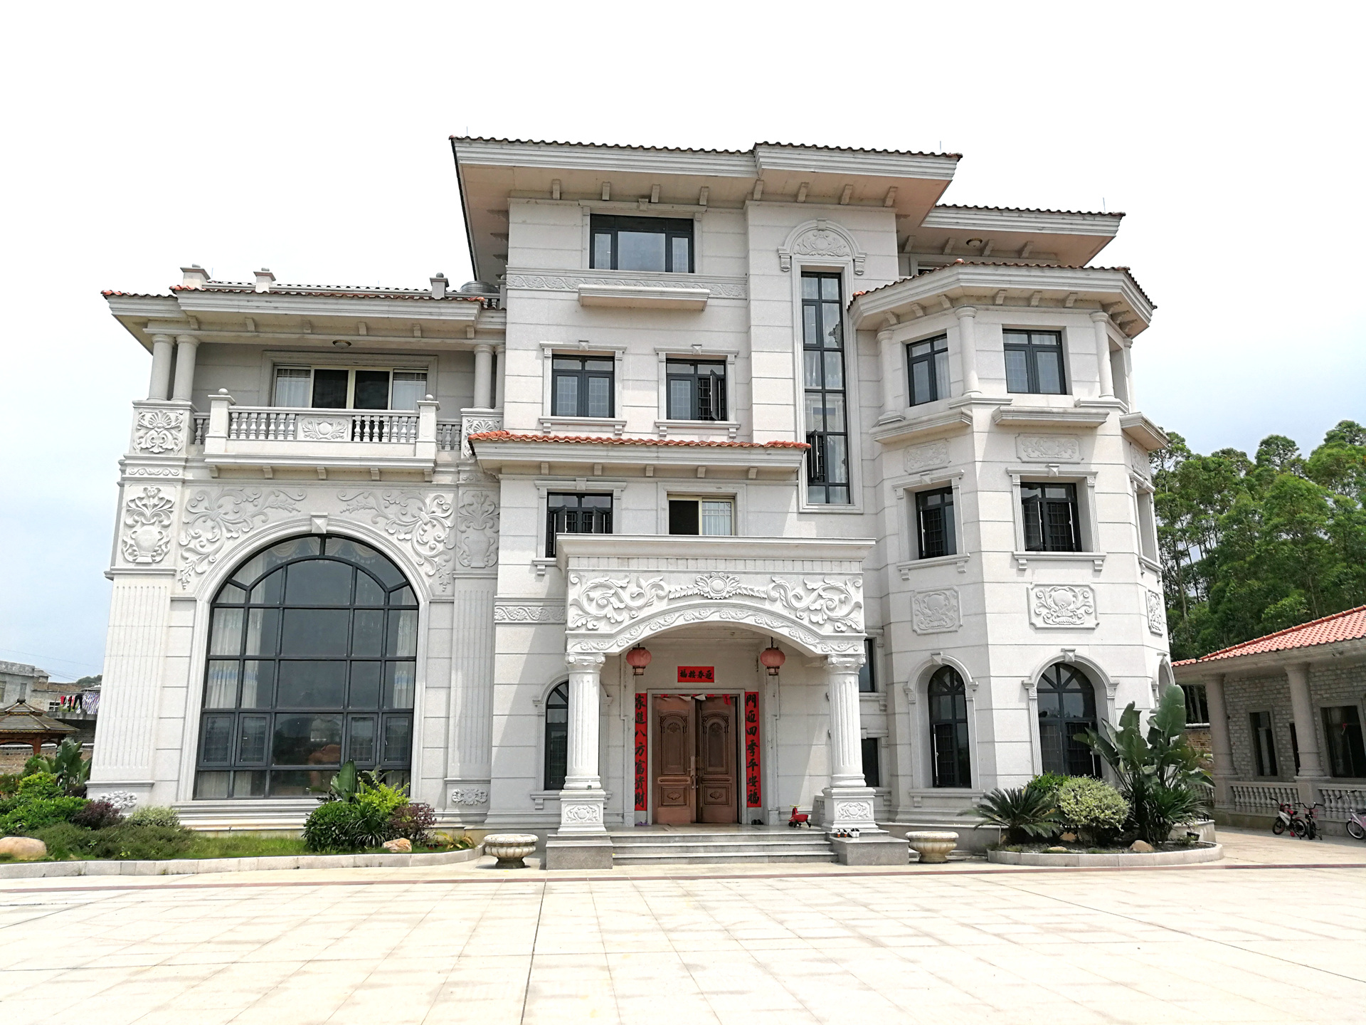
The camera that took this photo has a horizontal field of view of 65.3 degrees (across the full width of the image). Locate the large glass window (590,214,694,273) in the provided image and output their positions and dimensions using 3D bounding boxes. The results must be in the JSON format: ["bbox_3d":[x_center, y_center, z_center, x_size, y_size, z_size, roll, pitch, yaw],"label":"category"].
[{"bbox_3d":[-0.910,-6.011,24.081,2.360,1.420,0.160,1,-14,-6],"label":"large glass window"}]

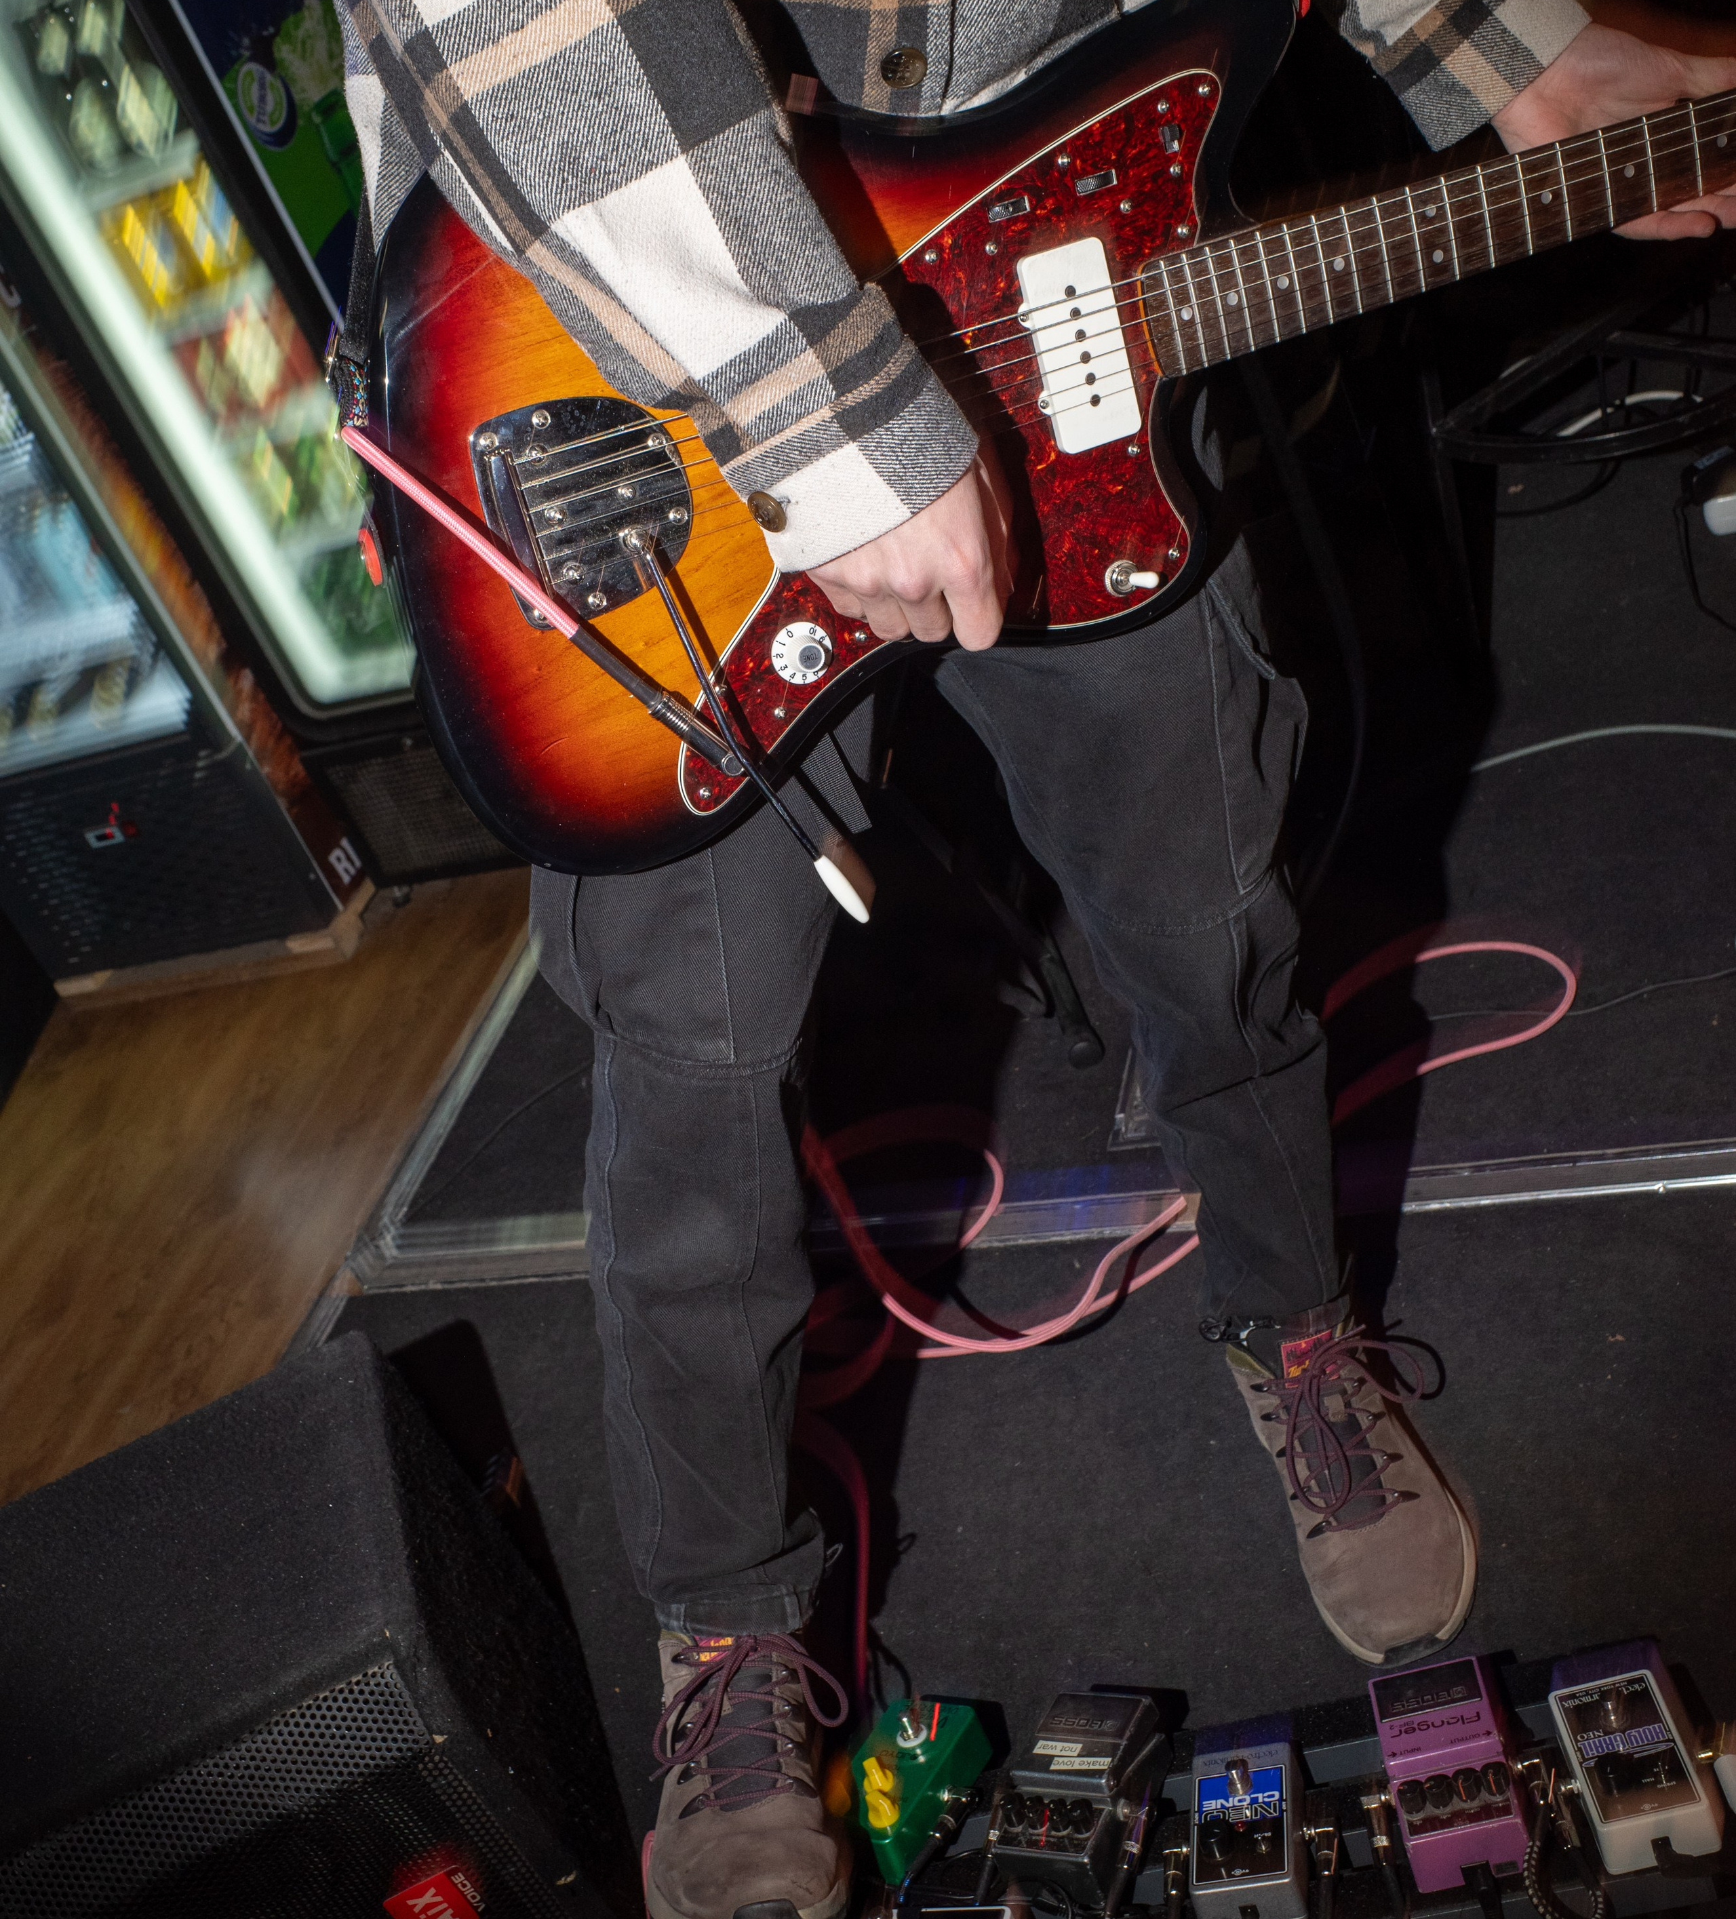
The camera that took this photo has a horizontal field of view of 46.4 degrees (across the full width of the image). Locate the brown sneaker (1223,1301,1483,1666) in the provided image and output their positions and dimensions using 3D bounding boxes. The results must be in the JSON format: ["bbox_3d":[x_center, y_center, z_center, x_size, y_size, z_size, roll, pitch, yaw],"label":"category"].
[{"bbox_3d":[0.338,0.355,1.457,0.122,0.115,0.305,-23,28,3],"label":"brown sneaker"}]

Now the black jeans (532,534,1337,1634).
[{"bbox_3d":[0.007,0.035,1.334,0.570,0.910,0.300,-17,27,-6],"label":"black jeans"}]

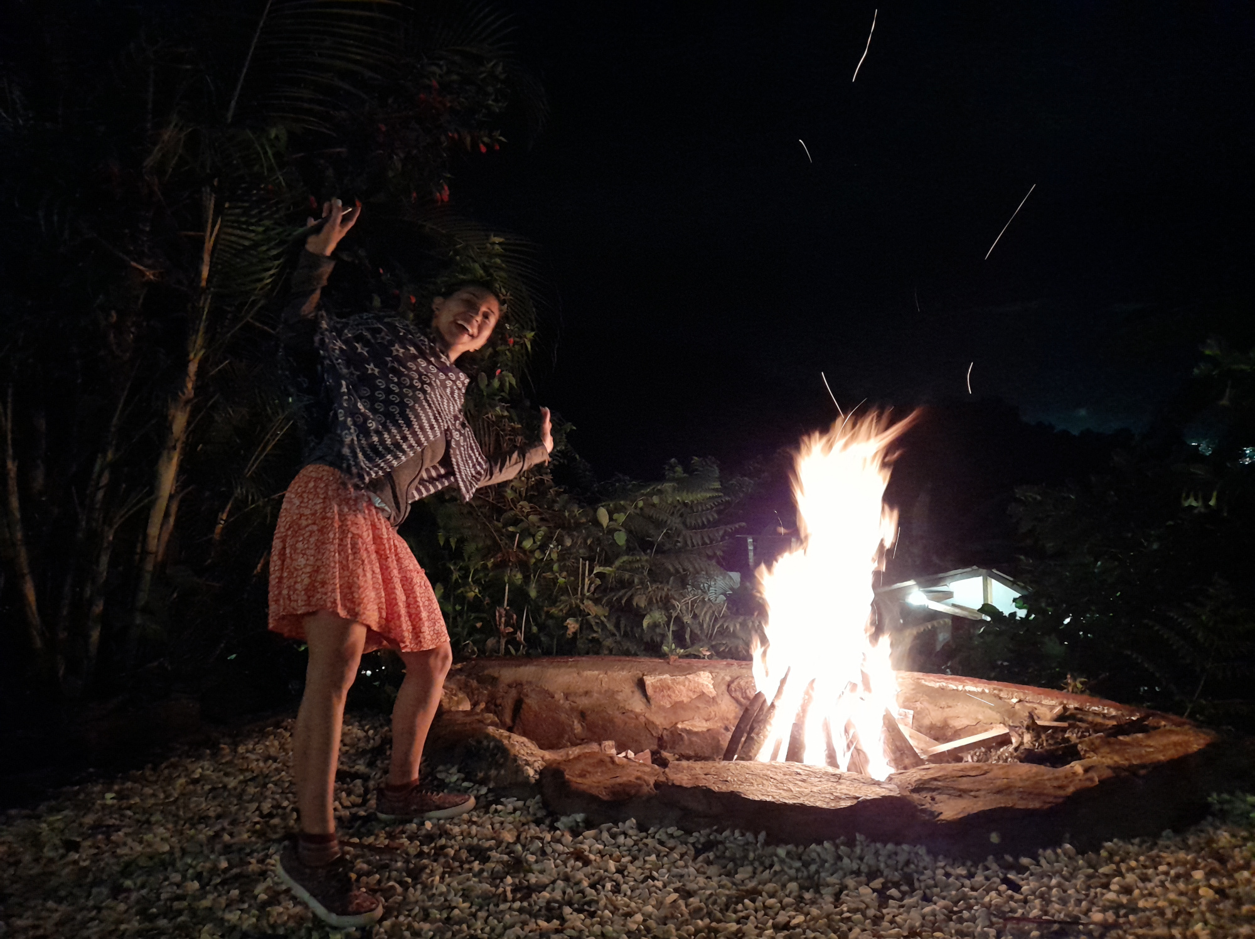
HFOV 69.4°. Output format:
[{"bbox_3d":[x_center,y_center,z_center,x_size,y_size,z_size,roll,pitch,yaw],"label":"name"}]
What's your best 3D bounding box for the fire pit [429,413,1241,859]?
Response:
[{"bbox_3d":[0.660,0.413,3.429,2.700,1.250,2.450,0,-4,0],"label":"fire pit"}]

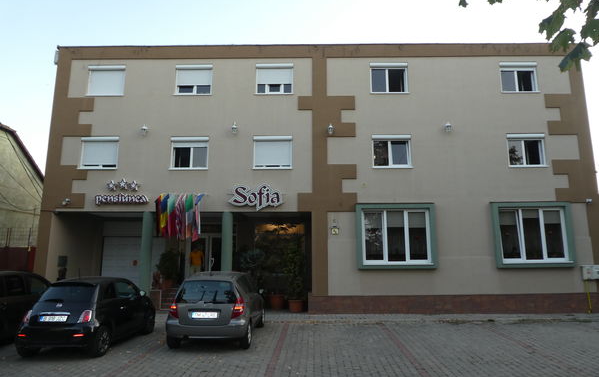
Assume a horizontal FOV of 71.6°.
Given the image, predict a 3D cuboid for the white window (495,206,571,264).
[{"bbox_3d":[8.237,1.675,14.586,2.345,1.940,0.140,0,-9,0],"label":"white window"}]

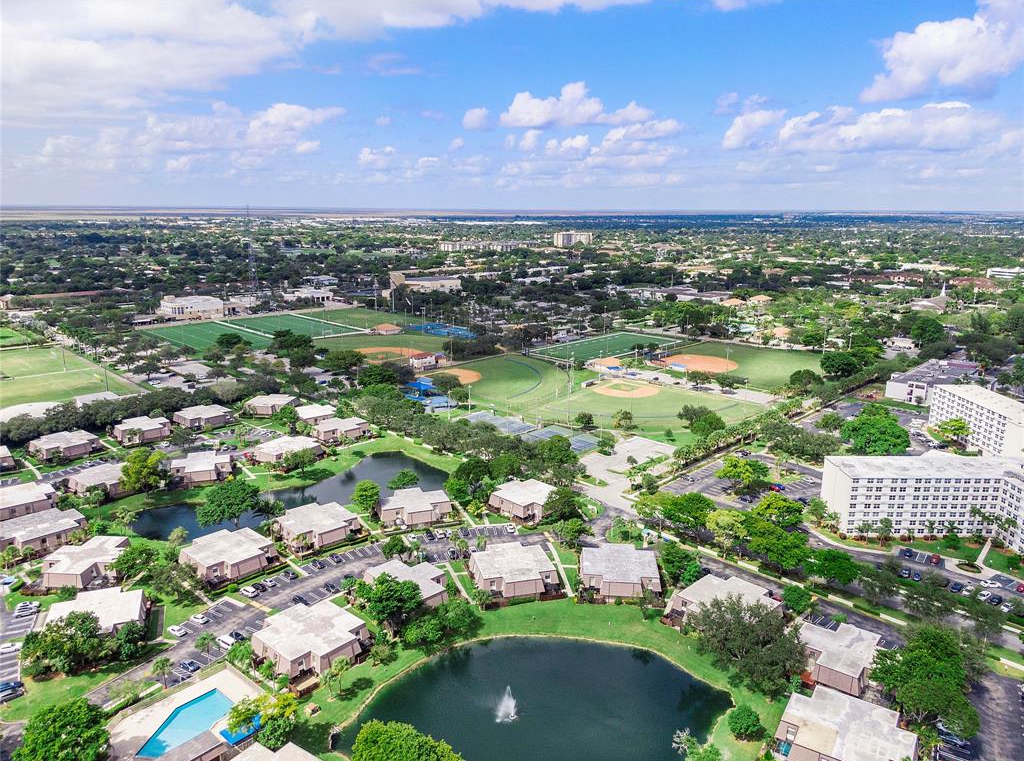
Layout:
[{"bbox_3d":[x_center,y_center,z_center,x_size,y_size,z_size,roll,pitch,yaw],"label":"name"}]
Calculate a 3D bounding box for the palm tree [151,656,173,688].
[{"bbox_3d":[-71.575,60.148,145.708,4.700,6.900,4.700,0,14,0],"label":"palm tree"}]

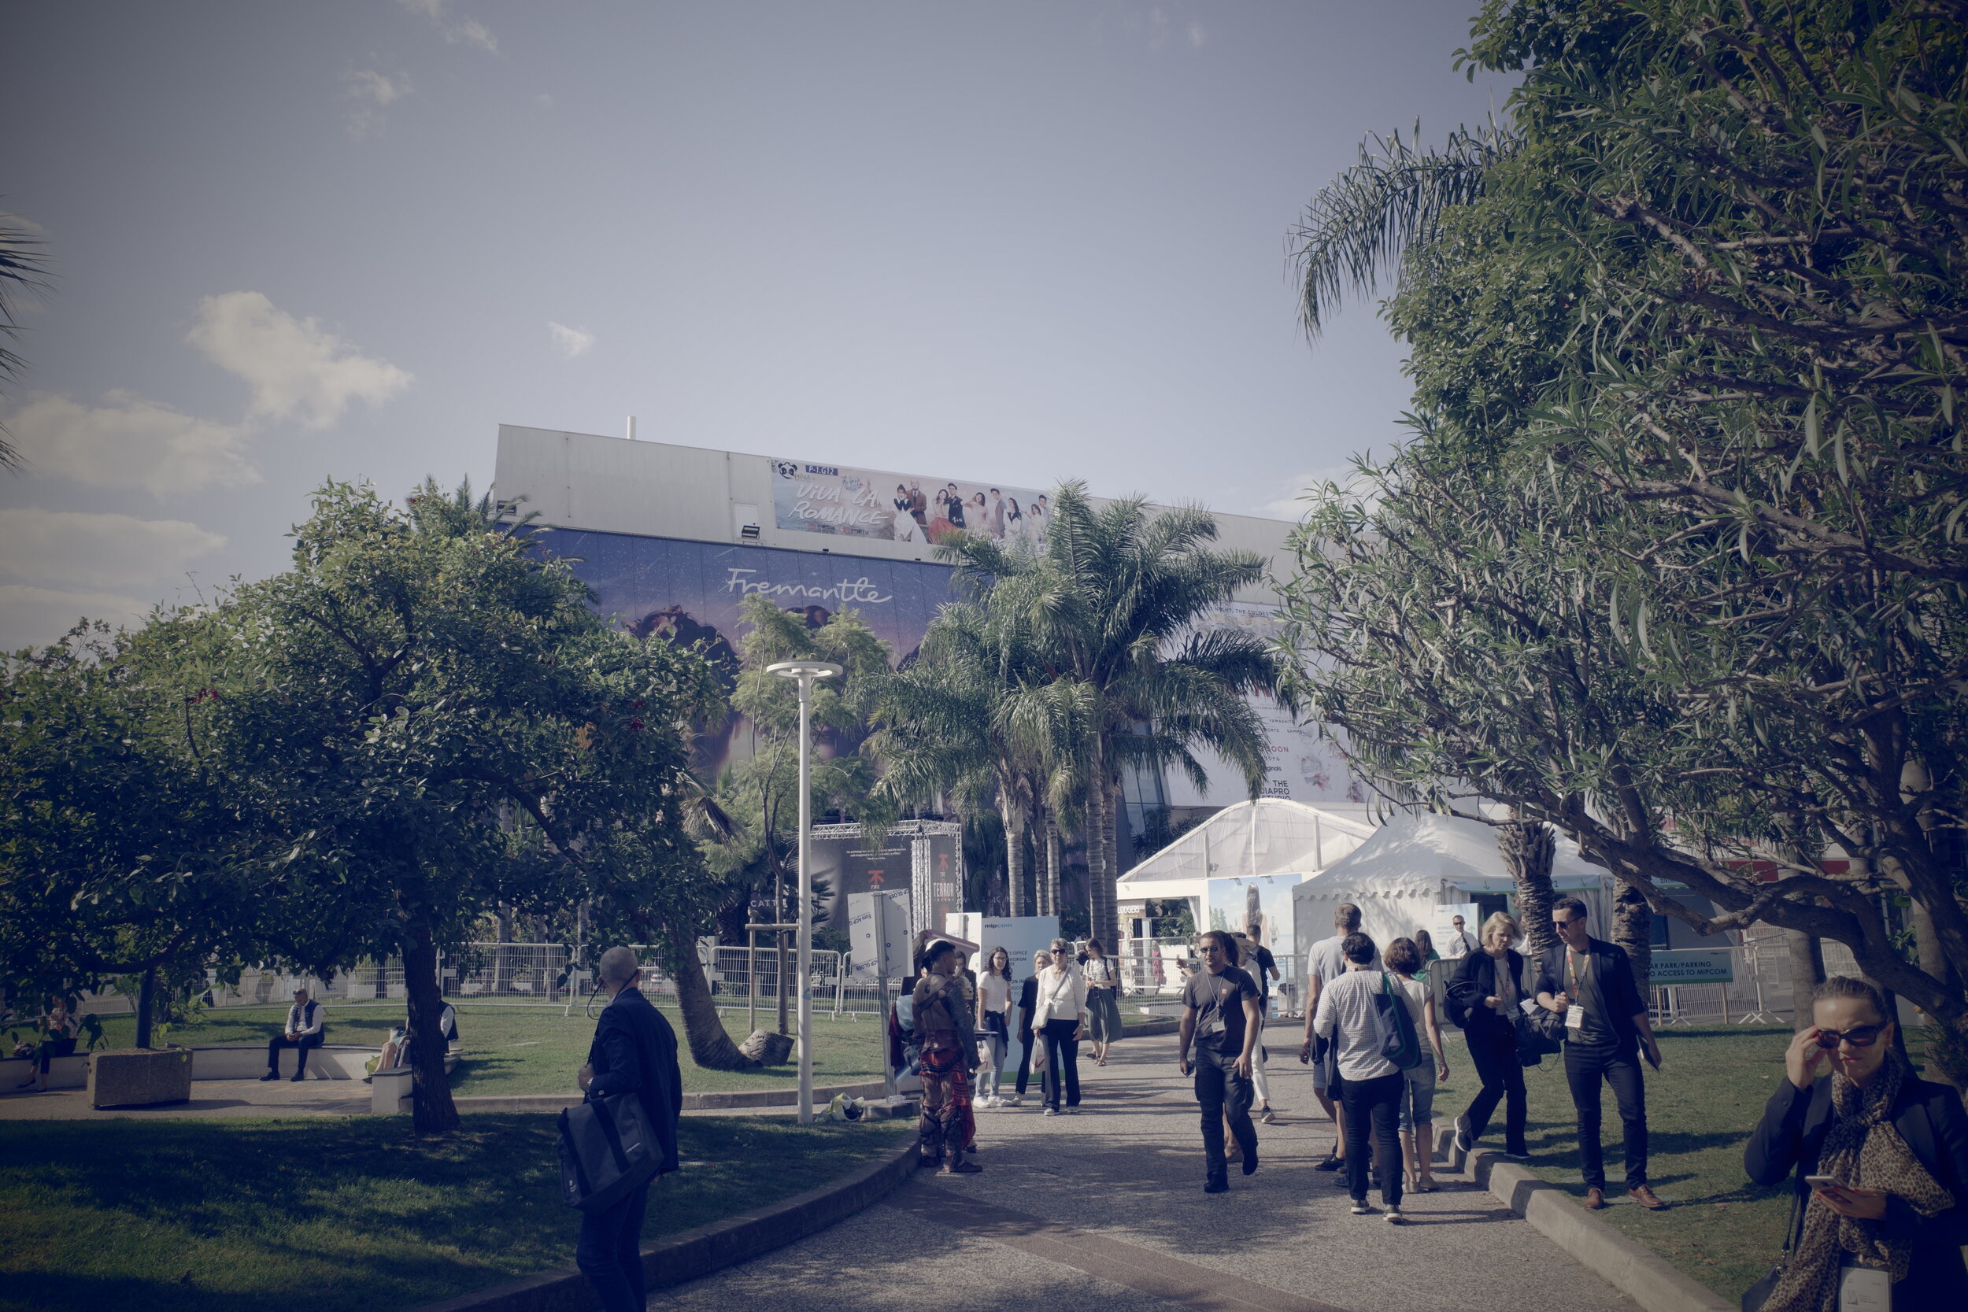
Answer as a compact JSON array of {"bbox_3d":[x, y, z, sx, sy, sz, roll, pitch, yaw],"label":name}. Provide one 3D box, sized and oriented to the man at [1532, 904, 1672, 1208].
[{"bbox_3d":[3.610,2.297,9.000,0.680,1.800,0.450,-8,-12,33],"label":"man"}]

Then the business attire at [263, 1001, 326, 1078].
[{"bbox_3d":[-9.456,5.194,20.850,0.600,1.060,0.780,-4,-11,14],"label":"business attire"}]

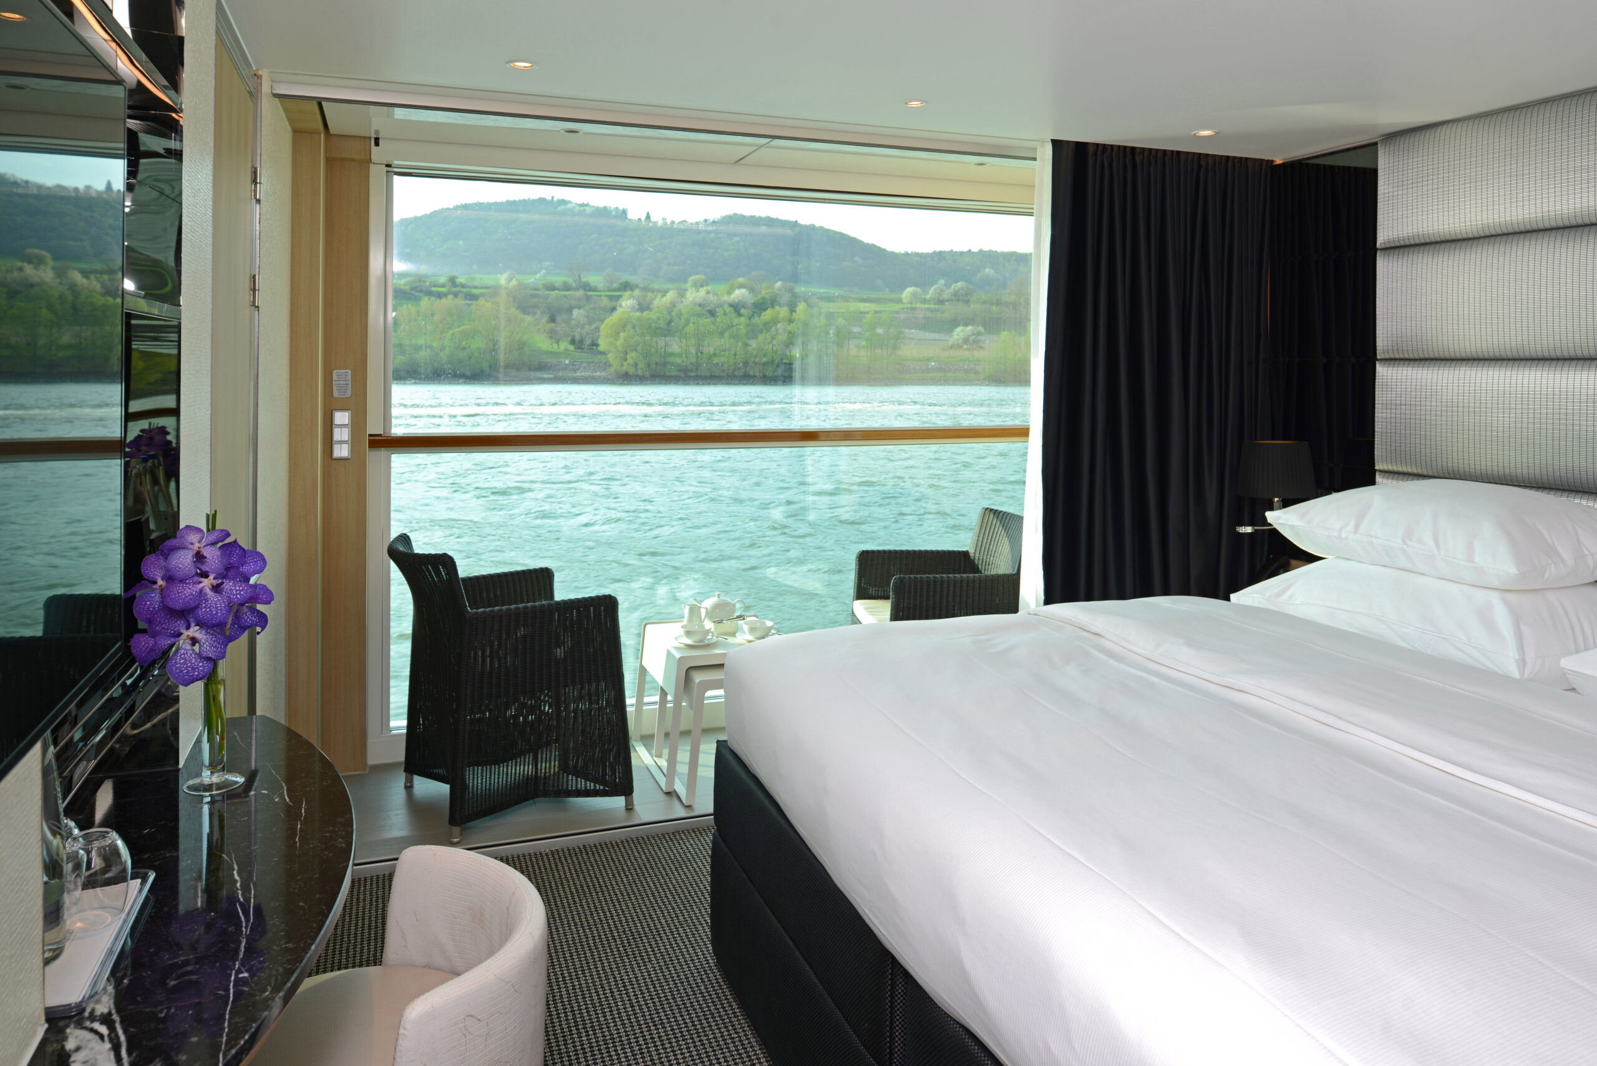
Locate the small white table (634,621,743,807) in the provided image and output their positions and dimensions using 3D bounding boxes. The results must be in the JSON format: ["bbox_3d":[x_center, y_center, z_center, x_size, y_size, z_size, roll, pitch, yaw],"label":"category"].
[{"bbox_3d":[-0.276,0.549,3.564,0.440,0.460,0.560,-1,5,-21],"label":"small white table"}]

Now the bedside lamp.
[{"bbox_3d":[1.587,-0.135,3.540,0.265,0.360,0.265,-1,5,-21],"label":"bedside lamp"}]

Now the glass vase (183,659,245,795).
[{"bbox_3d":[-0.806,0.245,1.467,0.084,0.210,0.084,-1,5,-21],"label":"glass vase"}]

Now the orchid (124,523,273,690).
[{"bbox_3d":[-0.815,0.096,1.455,0.200,0.225,0.165,-2,5,-29],"label":"orchid"}]

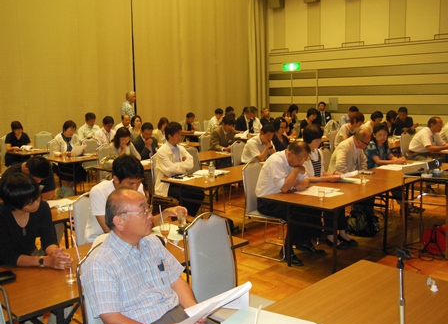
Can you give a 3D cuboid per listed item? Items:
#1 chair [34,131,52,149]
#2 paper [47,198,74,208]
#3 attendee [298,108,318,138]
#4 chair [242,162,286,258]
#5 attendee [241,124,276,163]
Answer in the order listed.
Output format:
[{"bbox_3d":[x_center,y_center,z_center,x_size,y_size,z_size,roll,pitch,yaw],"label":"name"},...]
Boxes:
[{"bbox_3d":[-3.456,-0.141,10.103,0.540,0.940,0.440,7,11,44],"label":"chair"},{"bbox_3d":[-1.520,0.367,4.549,0.300,0.008,0.240,6,11,43],"label":"paper"},{"bbox_3d":[2.068,-0.519,10.969,0.720,1.260,0.480,6,11,43],"label":"attendee"},{"bbox_3d":[0.518,0.466,5.201,0.560,0.950,0.450,6,11,43],"label":"chair"},{"bbox_3d":[0.574,0.111,6.954,0.780,1.170,0.500,6,11,43],"label":"attendee"}]

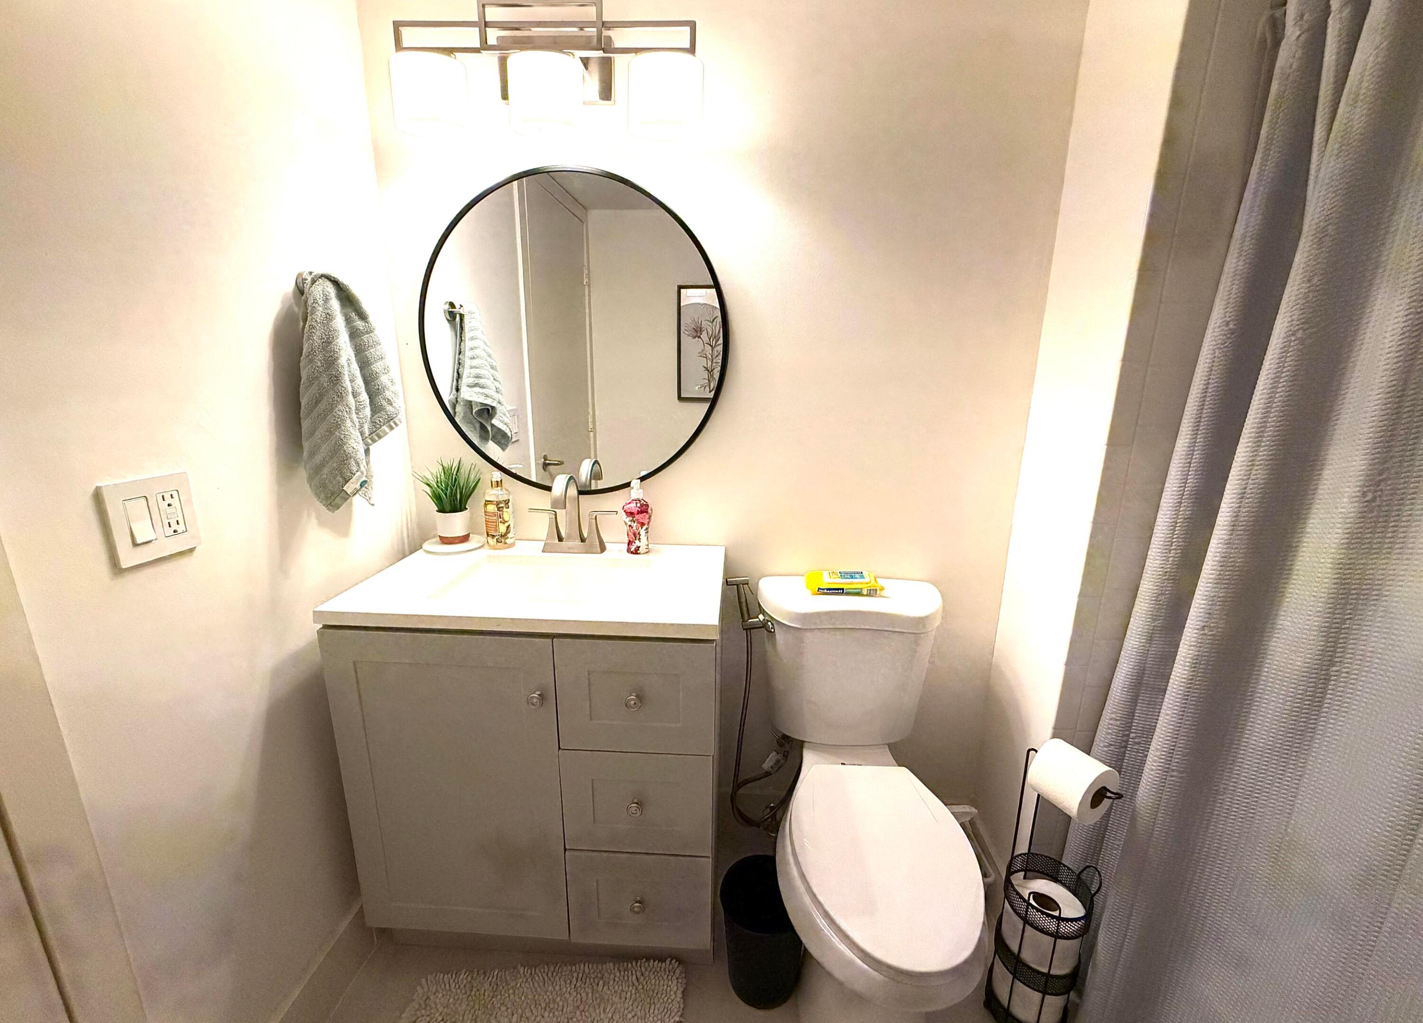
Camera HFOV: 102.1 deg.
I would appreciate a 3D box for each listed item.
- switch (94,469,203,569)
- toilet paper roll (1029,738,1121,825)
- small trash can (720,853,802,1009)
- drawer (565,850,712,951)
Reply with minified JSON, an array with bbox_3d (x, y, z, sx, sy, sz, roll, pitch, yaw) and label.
[{"bbox_3d":[-0.806,0.010,0.833,0.013,0.117,0.118,2,14,3],"label":"switch"},{"bbox_3d":[0.682,0.507,1.087,0.112,0.112,0.100,-6,16,-24],"label":"toilet paper roll"},{"bbox_3d":[0.116,0.935,1.275,0.197,0.233,0.197,1,14,0],"label":"small trash can"},{"bbox_3d":[-0.148,0.796,1.387,0.308,0.243,0.360,2,14,3],"label":"drawer"}]

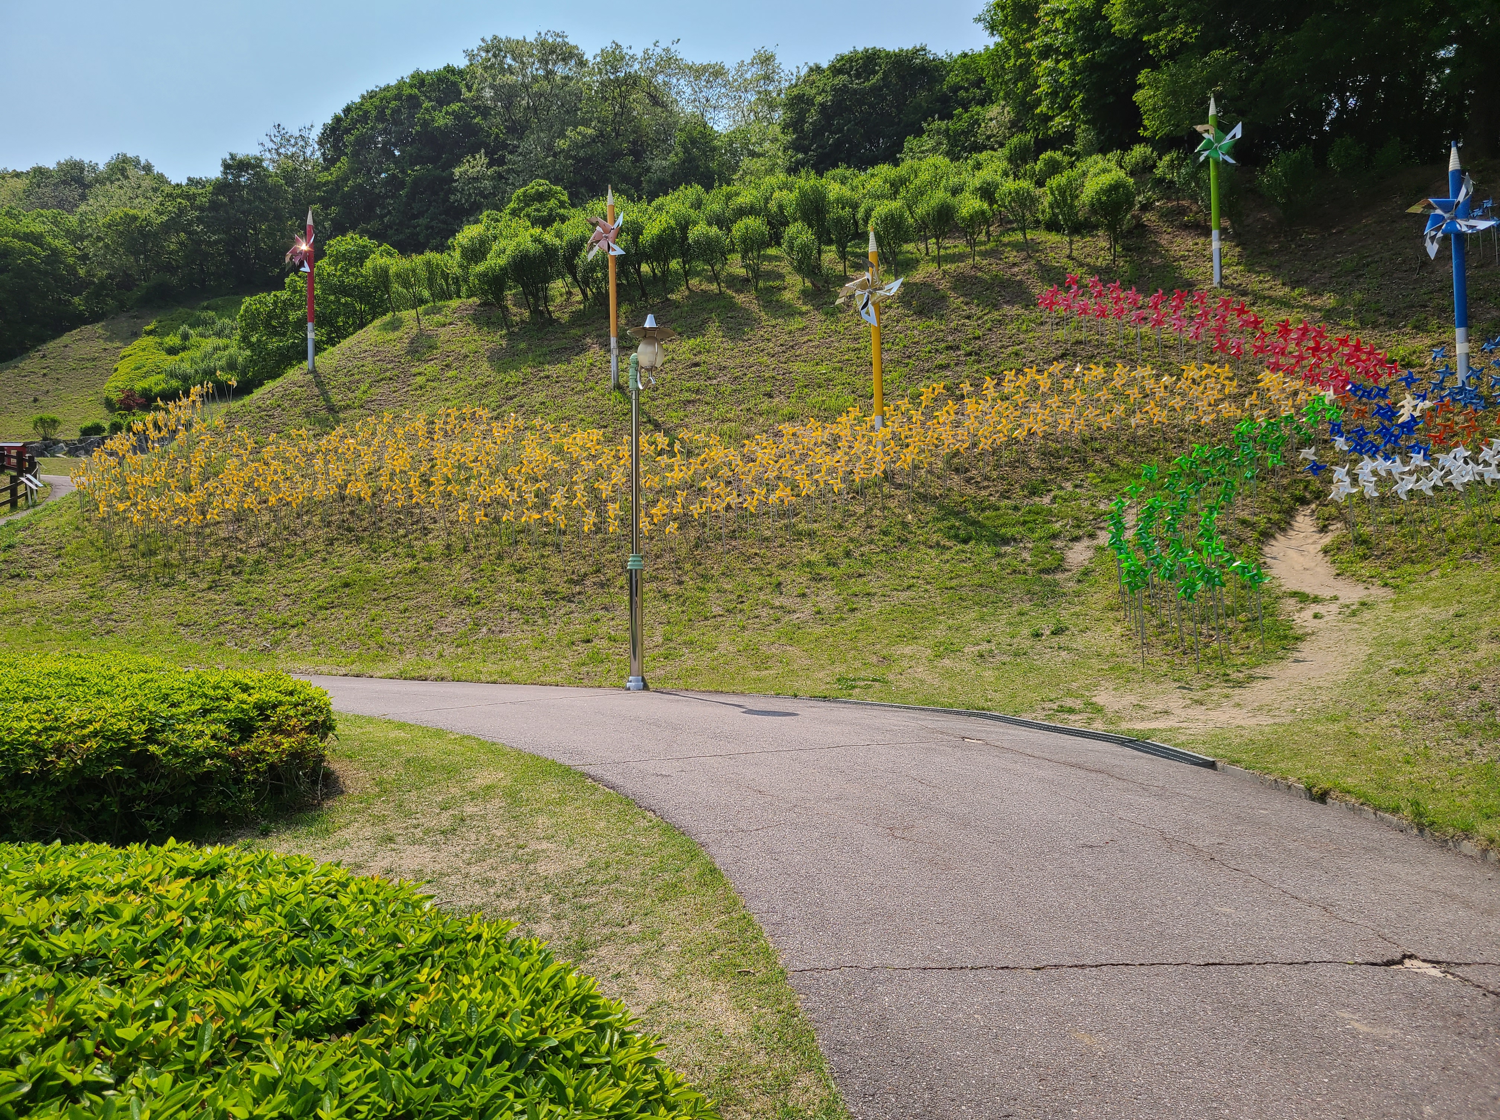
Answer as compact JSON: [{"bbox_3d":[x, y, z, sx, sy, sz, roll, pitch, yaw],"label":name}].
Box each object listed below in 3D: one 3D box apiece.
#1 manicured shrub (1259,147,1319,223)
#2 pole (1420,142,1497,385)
[{"bbox_3d":[14.099,-9.819,29.500,1.550,2.060,1.550,-1,-1,0],"label":"manicured shrub"},{"bbox_3d":[10.027,-4.161,16.000,1.250,3.540,0.500,-2,-1,38],"label":"pole"}]

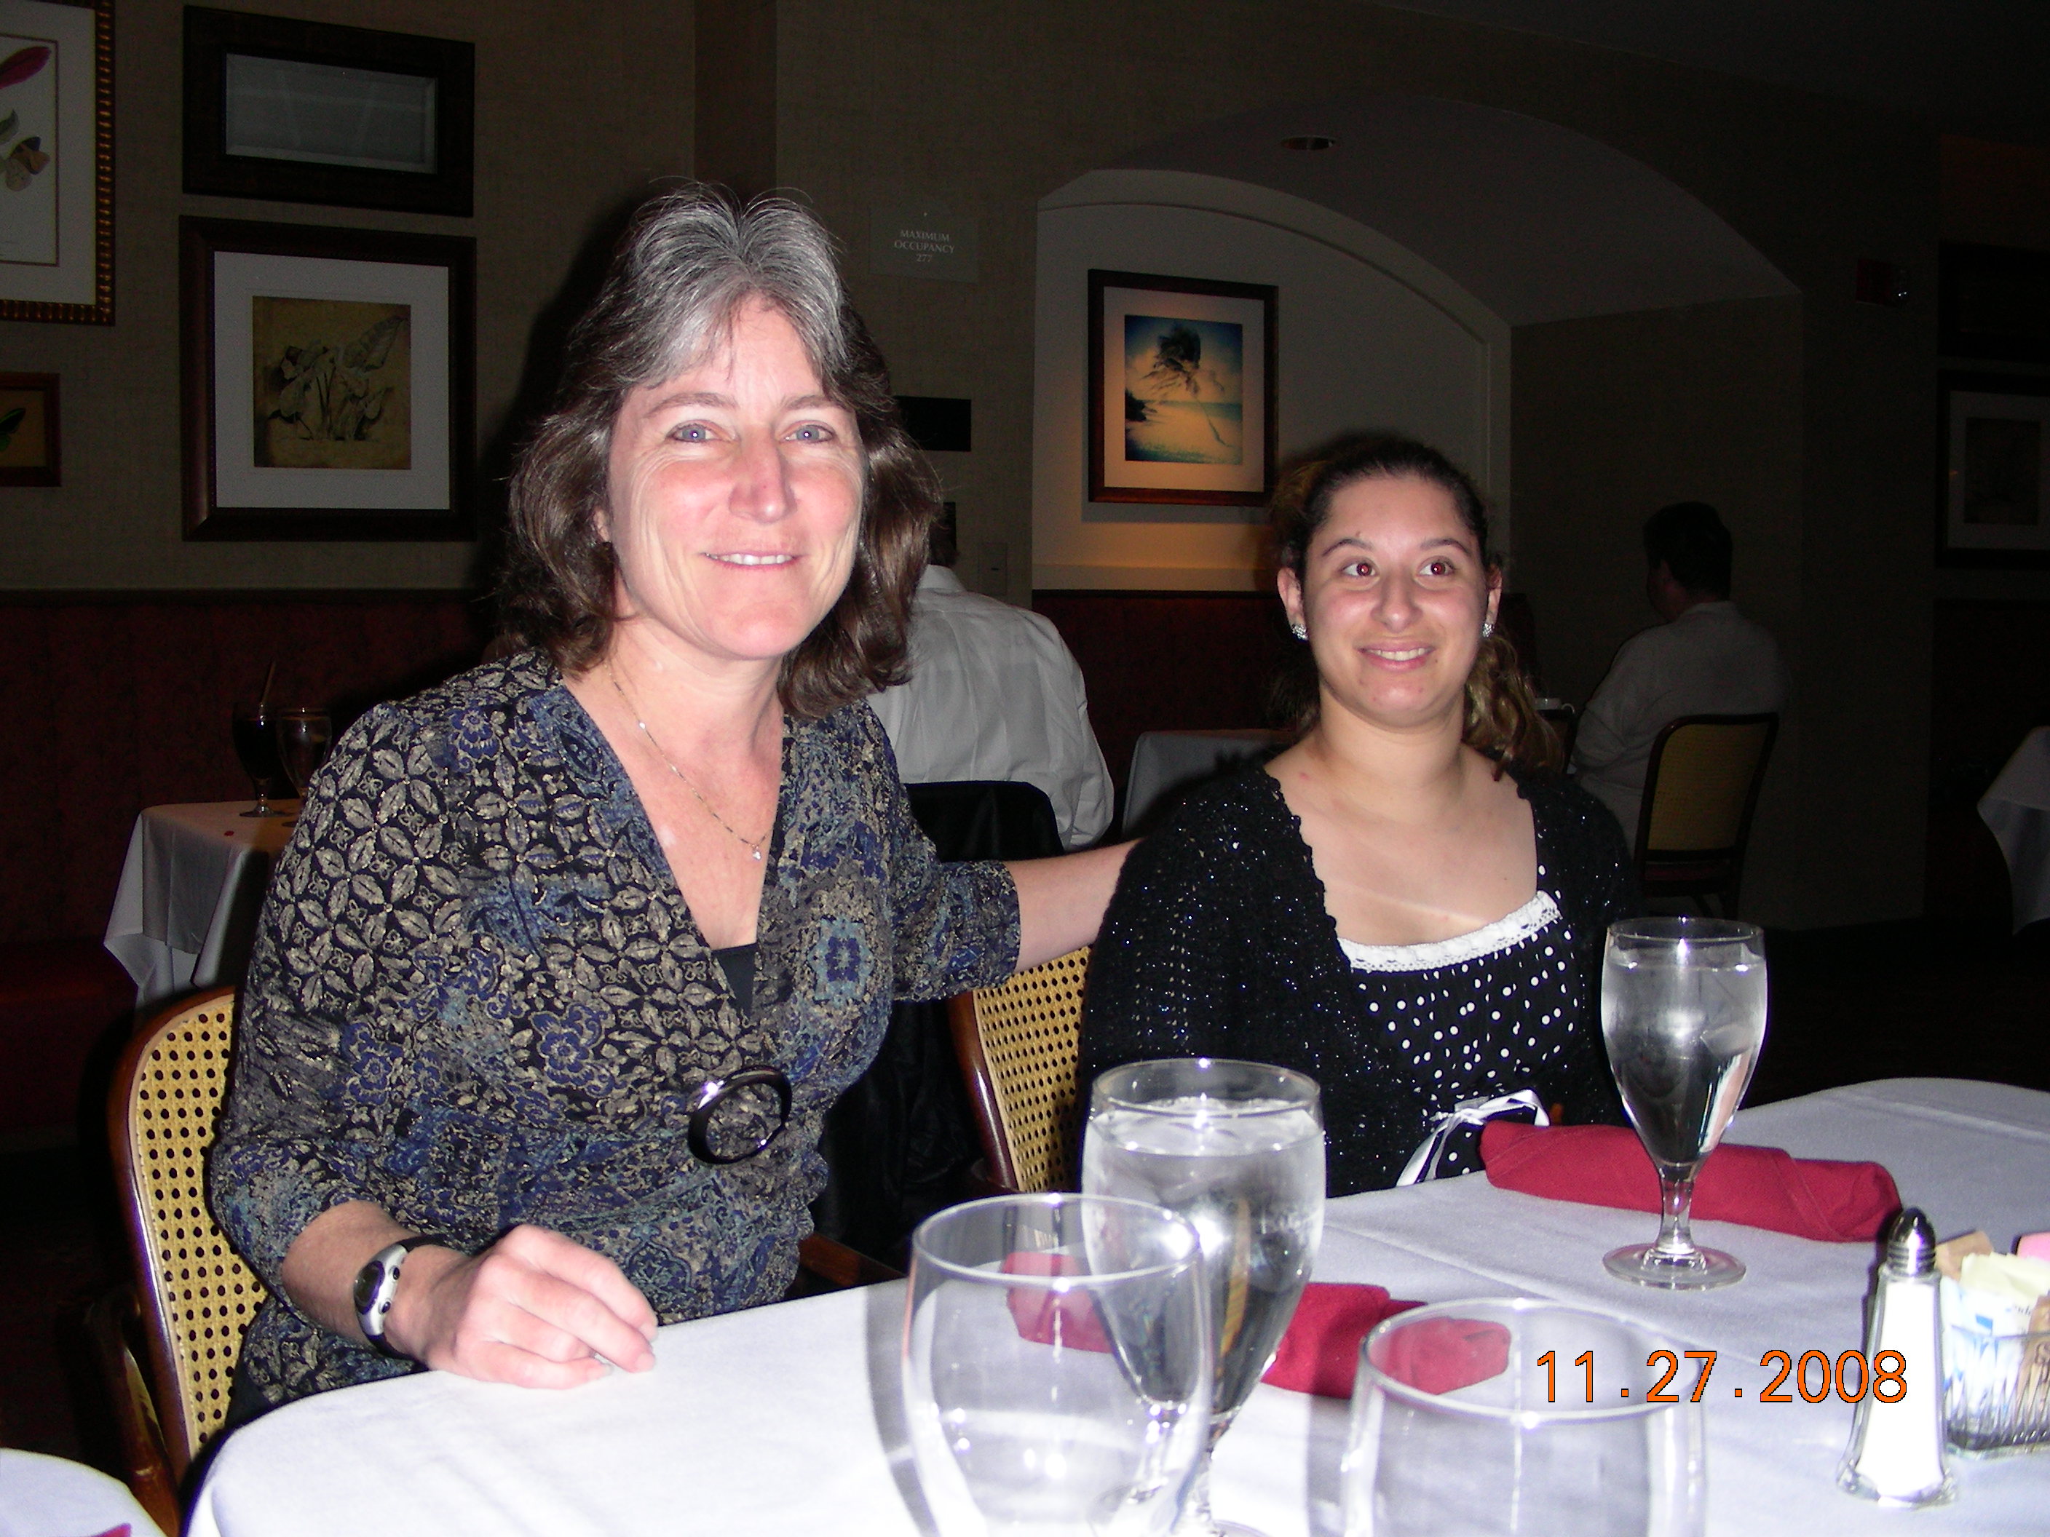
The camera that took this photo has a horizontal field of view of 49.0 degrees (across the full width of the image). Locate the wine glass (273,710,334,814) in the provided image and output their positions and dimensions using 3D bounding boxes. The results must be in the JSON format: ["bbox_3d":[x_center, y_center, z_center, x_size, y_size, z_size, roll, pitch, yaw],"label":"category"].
[{"bbox_3d":[-1.065,-0.003,3.325,0.087,0.168,0.087,0,5,0],"label":"wine glass"}]

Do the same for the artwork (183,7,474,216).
[{"bbox_3d":[-1.427,-1.341,4.633,0.587,0.361,0.035,-2,5,-32],"label":"artwork"}]

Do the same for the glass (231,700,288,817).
[{"bbox_3d":[-1.163,-0.015,3.428,0.090,0.173,0.090,0,5,0],"label":"glass"}]

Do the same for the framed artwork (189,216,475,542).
[{"bbox_3d":[-1.439,-0.794,4.672,0.602,0.642,0.035,-2,5,-32],"label":"framed artwork"}]

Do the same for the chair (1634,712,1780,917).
[{"bbox_3d":[1.472,0.252,5.510,0.480,0.845,0.550,-2,5,-32],"label":"chair"}]

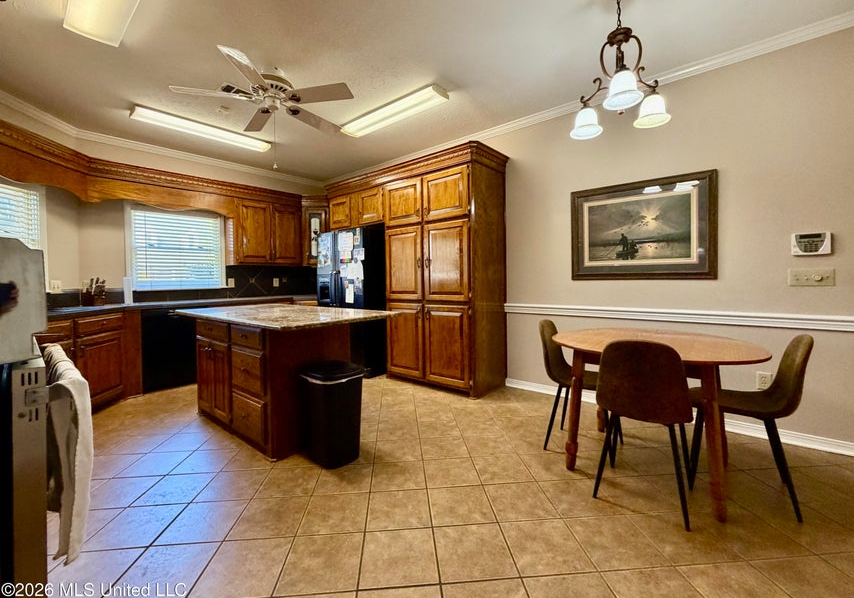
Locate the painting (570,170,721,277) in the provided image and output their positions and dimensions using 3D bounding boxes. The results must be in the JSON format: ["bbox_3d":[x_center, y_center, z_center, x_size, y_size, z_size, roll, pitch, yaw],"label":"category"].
[{"bbox_3d":[1.767,-0.569,2.916,1.051,0.820,0.035,2,4,40],"label":"painting"}]

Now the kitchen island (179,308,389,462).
[{"bbox_3d":[-1.307,0.557,3.004,2.004,0.904,0.924,2,4,40],"label":"kitchen island"}]

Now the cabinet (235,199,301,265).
[{"bbox_3d":[-2.285,-0.900,4.875,0.312,0.889,0.936,2,4,40],"label":"cabinet"}]

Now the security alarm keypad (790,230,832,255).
[{"bbox_3d":[2.518,-0.358,2.266,0.170,0.141,0.030,2,4,40],"label":"security alarm keypad"}]

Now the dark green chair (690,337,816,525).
[{"bbox_3d":[1.729,0.606,1.891,0.497,0.866,0.433,2,4,40],"label":"dark green chair"}]

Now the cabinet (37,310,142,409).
[{"bbox_3d":[-3.334,0.597,3.014,0.612,0.866,1.040,-1,3,-5],"label":"cabinet"}]

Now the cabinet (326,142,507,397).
[{"bbox_3d":[-0.256,-0.286,4.254,2.425,2.437,0.635,2,4,40],"label":"cabinet"}]

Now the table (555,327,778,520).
[{"bbox_3d":[1.355,0.646,2.112,1.080,0.770,1.080,2,4,40],"label":"table"}]

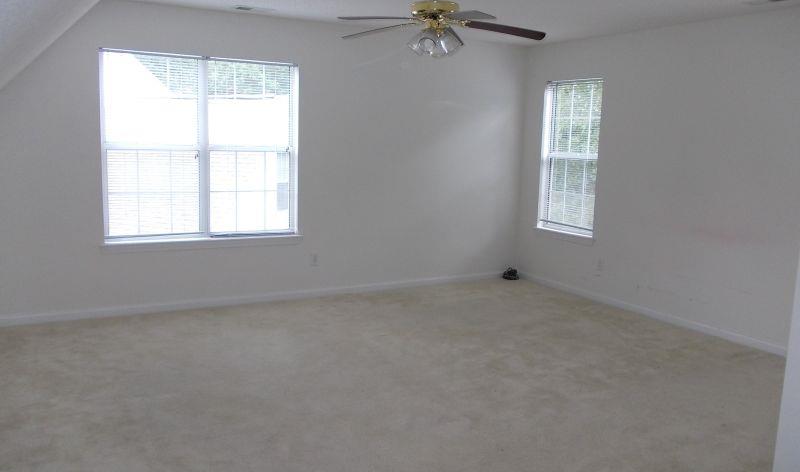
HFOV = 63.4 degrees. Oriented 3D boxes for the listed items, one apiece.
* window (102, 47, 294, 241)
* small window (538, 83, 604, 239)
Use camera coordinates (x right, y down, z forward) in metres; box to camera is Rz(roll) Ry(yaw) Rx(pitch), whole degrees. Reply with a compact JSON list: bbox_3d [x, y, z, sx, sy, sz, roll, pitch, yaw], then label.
[{"bbox_3d":[-1.607,-0.713,5.383,1.590,1.500,0.110,-3,10,-29],"label":"window"},{"bbox_3d":[1.700,-0.804,6.408,0.070,1.430,0.760,-3,10,-29],"label":"small window"}]

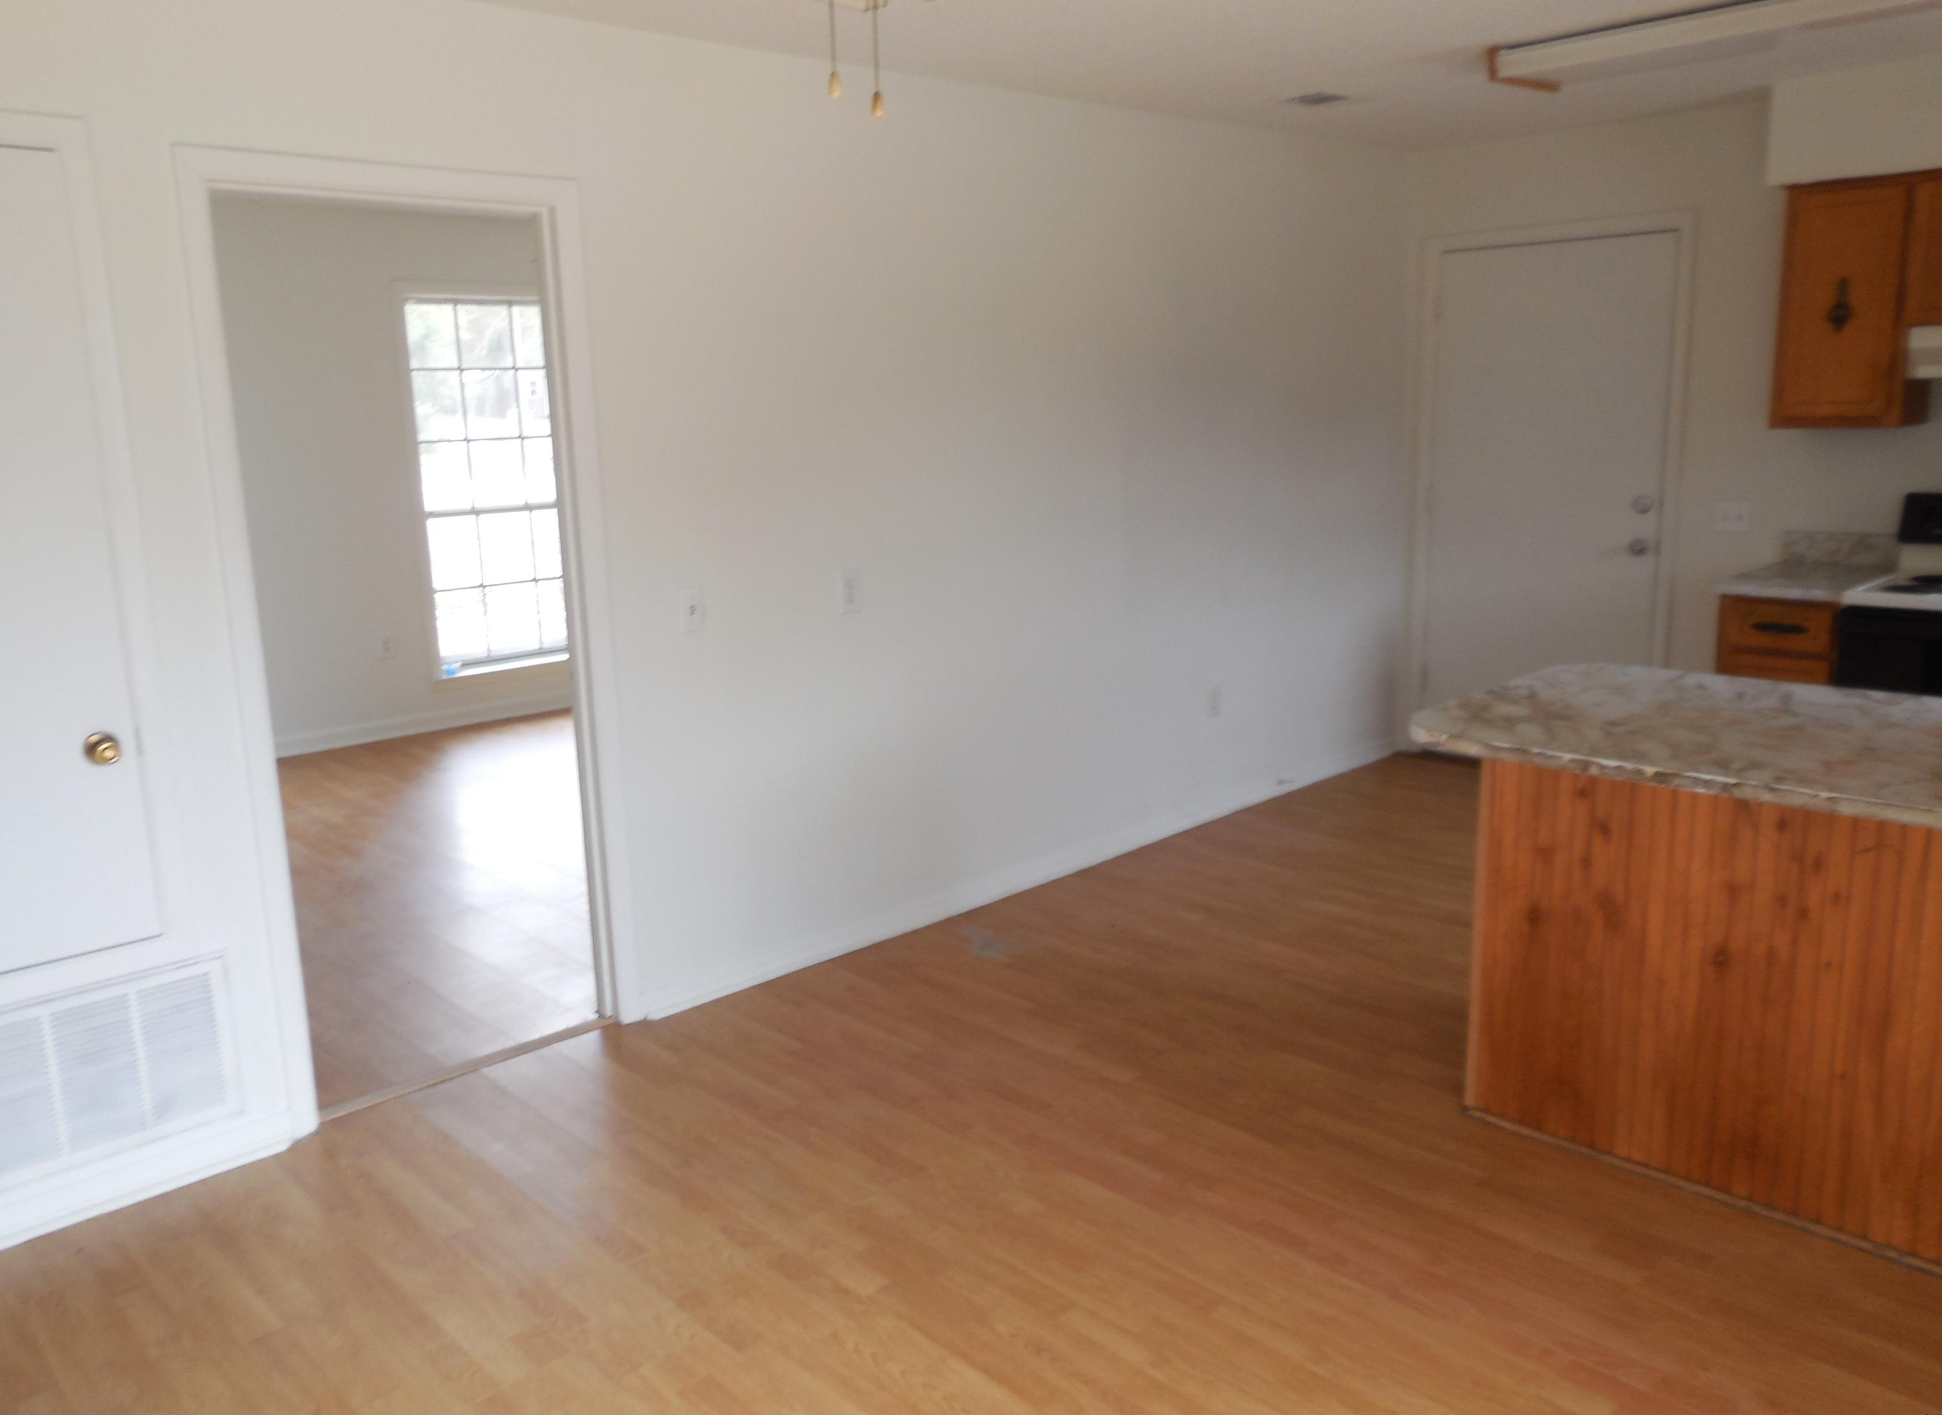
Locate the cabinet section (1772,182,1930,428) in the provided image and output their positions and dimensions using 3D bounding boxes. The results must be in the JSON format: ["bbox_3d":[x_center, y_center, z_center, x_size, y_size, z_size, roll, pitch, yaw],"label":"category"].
[{"bbox_3d":[2.784,-1.258,4.400,0.314,0.740,0.367,-13,16,-41],"label":"cabinet section"}]

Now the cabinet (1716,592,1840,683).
[{"bbox_3d":[2.707,0.038,4.586,0.621,0.883,0.331,-13,16,-41],"label":"cabinet"}]

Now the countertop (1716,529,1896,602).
[{"bbox_3d":[2.679,-0.457,4.475,0.641,0.141,0.347,-13,16,-41],"label":"countertop"}]

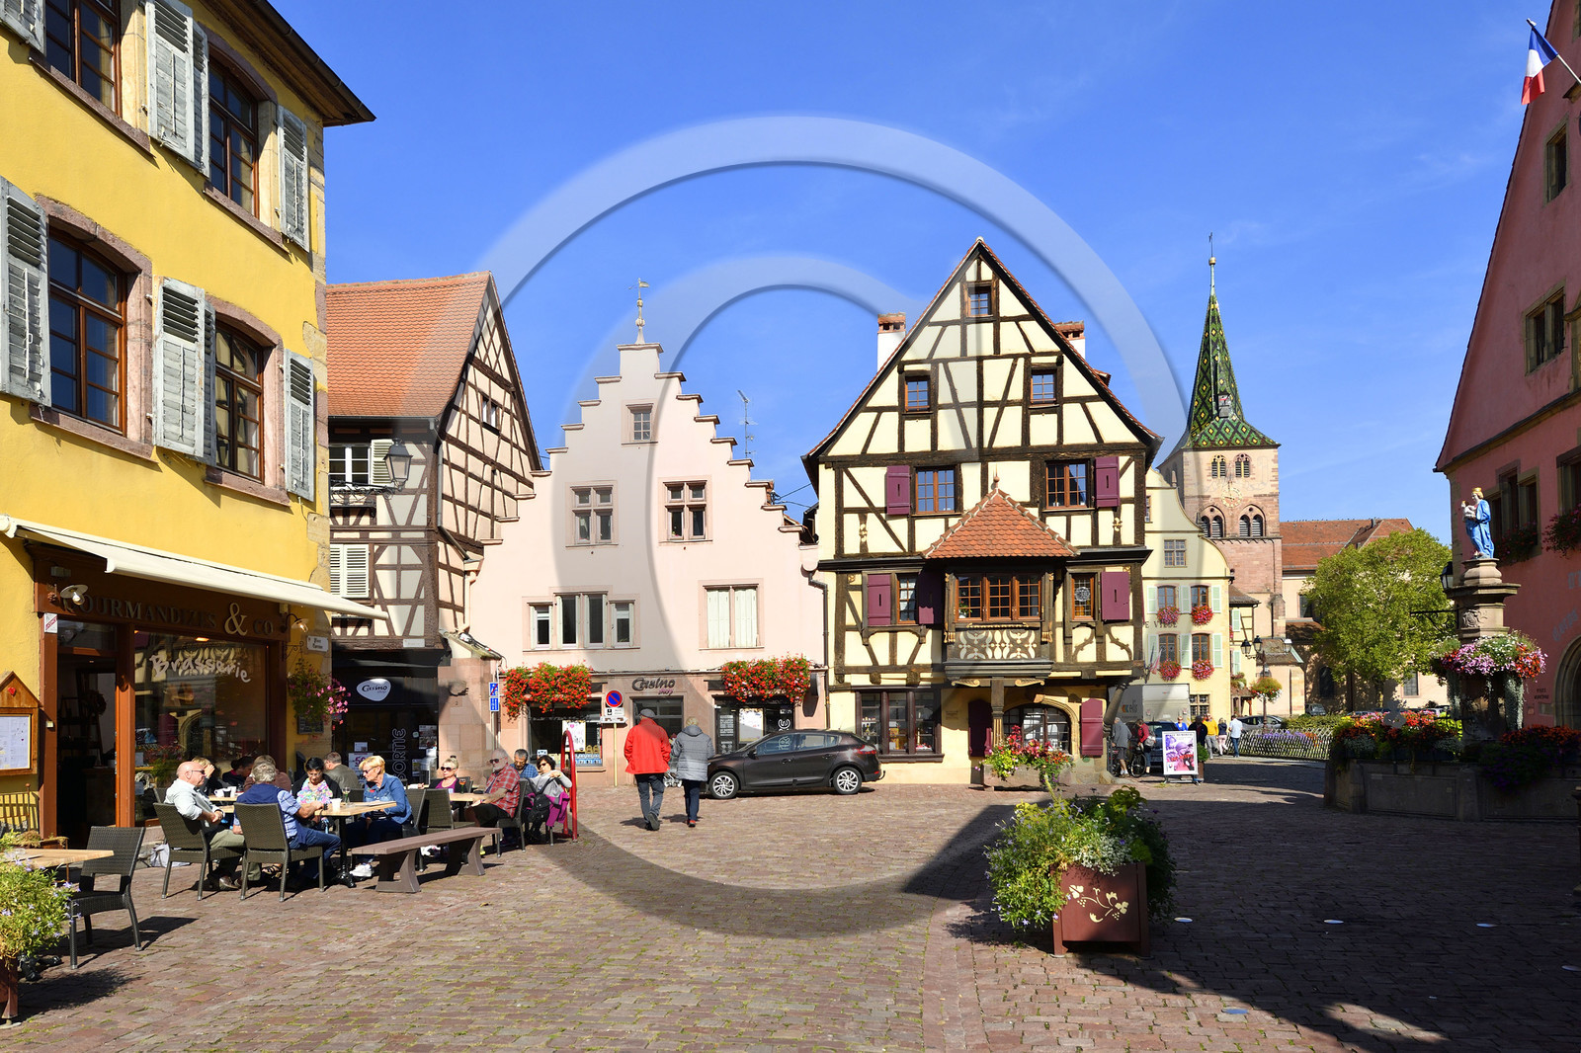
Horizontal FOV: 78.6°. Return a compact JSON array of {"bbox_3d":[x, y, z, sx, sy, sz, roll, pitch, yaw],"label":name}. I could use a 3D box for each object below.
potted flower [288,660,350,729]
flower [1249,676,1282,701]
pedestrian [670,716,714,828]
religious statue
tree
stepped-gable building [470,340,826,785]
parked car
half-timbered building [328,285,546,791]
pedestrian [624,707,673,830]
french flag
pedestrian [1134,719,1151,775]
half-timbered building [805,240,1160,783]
[{"bbox_3d":[-6.550,2.330,13.400,0.700,0.920,0.750,-1,-7,8],"label":"potted flower"},{"bbox_3d":[20.162,6.891,41.000,1.240,1.050,1.240,0,-7,0],"label":"flower"},{"bbox_3d":[-1.470,3.700,14.500,0.600,1.650,0.400,0,-7,3],"label":"pedestrian"},{"bbox_3d":[12.680,-0.080,17.800,0.500,1.330,0.440,-1,-7,6],"label":"religious statue"},{"bbox_3d":[36.488,6.058,60.000,8.600,11.600,8.600,0,-7,0],"label":"tree"},{"bbox_3d":[-3.084,1.526,28.443,8.900,10.900,9.000,-1,-7,6],"label":"stepped-gable building"},{"bbox_3d":[-0.120,5.270,21.700,4.290,1.460,1.810,0,-7,-3],"label":"parked car"},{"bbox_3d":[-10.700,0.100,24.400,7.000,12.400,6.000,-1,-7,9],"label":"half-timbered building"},{"bbox_3d":[-2.070,3.540,14.100,0.660,1.750,0.500,0,-7,-3],"label":"pedestrian"},{"bbox_3d":[15.650,-9.600,20.100,0.680,1.550,0.350,-1,-7,9],"label":"french flag"},{"bbox_3d":[10.260,6.406,28.000,0.480,1.640,0.520,3,-8,-24],"label":"pedestrian"},{"bbox_3d":[5.500,0.250,29.600,8.700,13.700,11.000,-1,-7,9],"label":"half-timbered building"}]

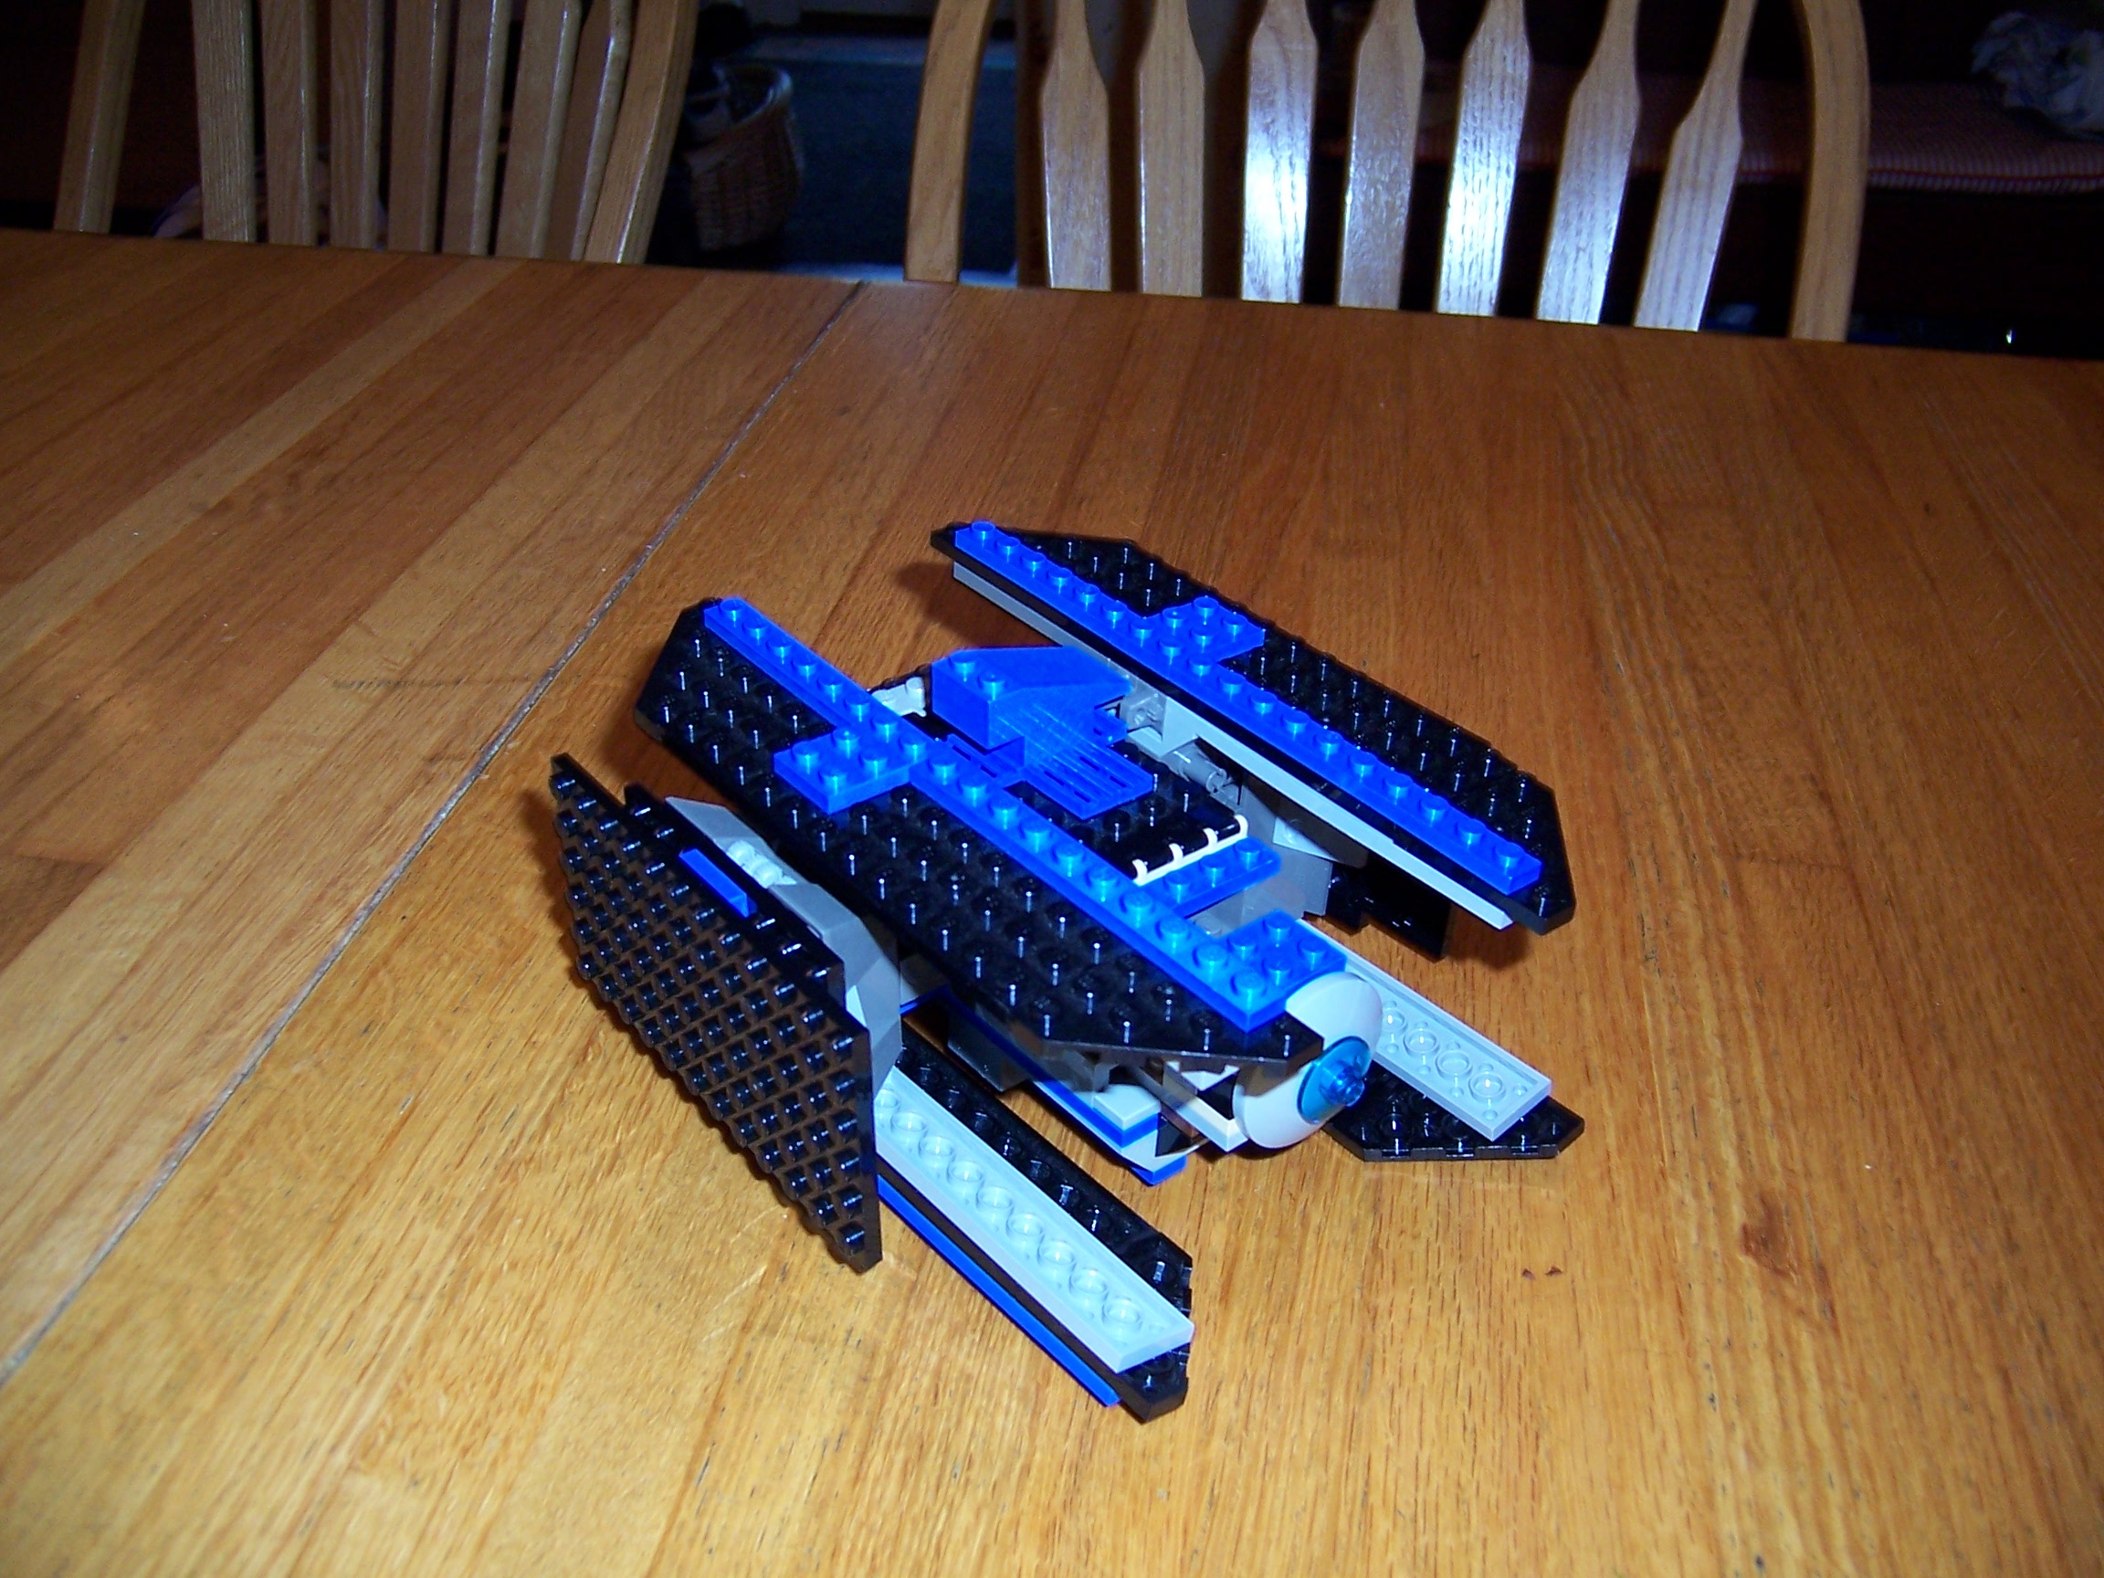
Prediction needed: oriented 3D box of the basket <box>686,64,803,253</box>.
[{"bbox_3d":[-0.527,-1.078,3.440,0.210,0.250,0.260,7,32,9],"label":"basket"}]

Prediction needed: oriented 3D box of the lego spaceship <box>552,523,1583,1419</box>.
[{"bbox_3d":[0.004,0.018,0.362,0.139,0.074,0.161,-22,40,-33],"label":"lego spaceship"}]

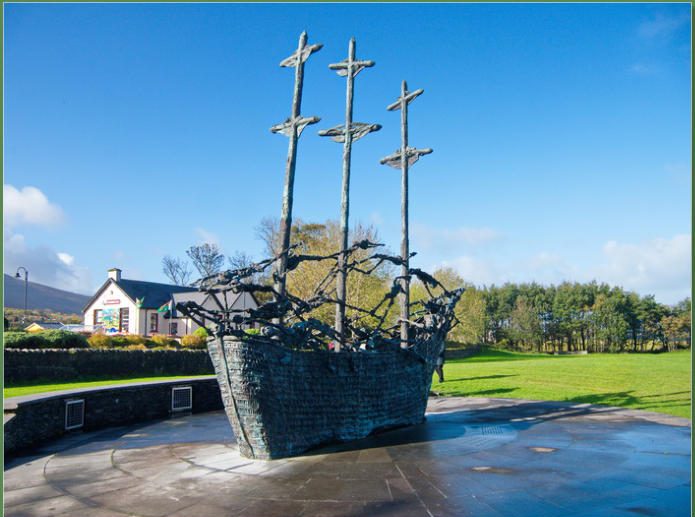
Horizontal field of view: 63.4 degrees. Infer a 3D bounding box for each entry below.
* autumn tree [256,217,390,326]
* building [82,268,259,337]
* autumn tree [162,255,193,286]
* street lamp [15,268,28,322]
[{"bbox_3d":[-2.572,1.728,62.152,15.000,12.790,12.500,-1,-6,0],"label":"autumn tree"},{"bbox_3d":[-17.714,4.931,63.037,15.000,6.980,15.500,-3,-6,20],"label":"building"},{"bbox_3d":[-23.969,4.595,79.990,4.600,10.390,4.400,-1,-6,0],"label":"autumn tree"},{"bbox_3d":[-32.517,3.893,55.951,1.200,6.120,0.400,1,-6,-20],"label":"street lamp"}]

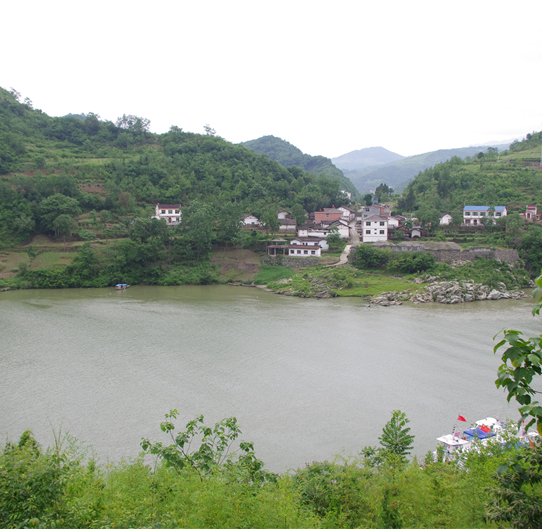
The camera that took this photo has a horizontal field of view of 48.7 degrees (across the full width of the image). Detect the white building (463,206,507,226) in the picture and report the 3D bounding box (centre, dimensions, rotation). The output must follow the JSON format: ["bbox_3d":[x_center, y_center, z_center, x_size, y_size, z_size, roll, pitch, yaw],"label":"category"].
[{"bbox_3d":[95.260,-21.560,266.000,17.500,8.100,7.500,2,4,34],"label":"white building"}]

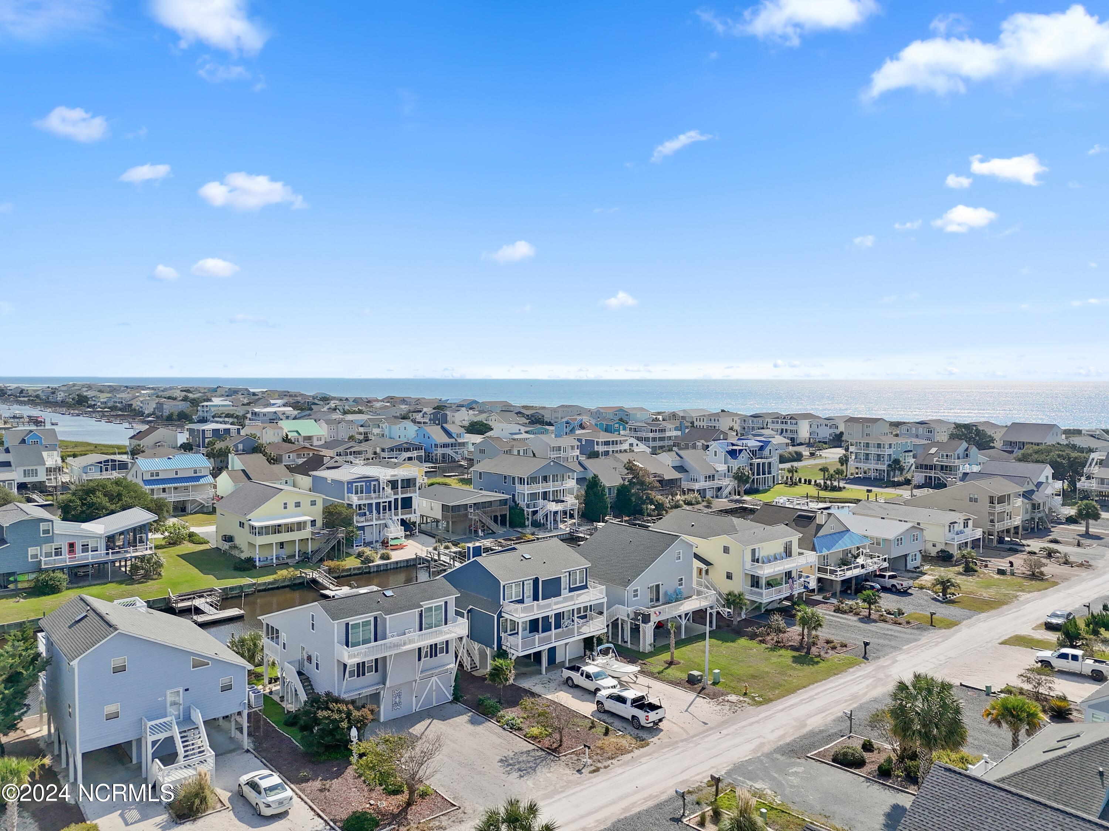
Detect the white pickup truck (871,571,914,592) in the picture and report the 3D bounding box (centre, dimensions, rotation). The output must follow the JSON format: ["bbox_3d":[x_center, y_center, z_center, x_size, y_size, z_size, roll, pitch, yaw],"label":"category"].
[{"bbox_3d":[41.273,20.439,95.320,2.100,1.940,5.900,-2,3,-31],"label":"white pickup truck"}]

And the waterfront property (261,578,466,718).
[{"bbox_3d":[-15.828,18.104,62.650,10.700,9.450,15.200,-2,4,-41],"label":"waterfront property"}]

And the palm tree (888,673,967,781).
[{"bbox_3d":[24.143,20.404,49.853,4.700,7.410,4.600,0,3,0],"label":"palm tree"}]

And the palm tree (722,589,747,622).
[{"bbox_3d":[19.131,20.287,81.125,2.800,3.500,2.800,0,3,0],"label":"palm tree"}]

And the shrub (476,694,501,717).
[{"bbox_3d":[-5.179,22.809,60.466,1.900,1.350,1.700,0,3,0],"label":"shrub"}]

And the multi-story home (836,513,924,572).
[{"bbox_3d":[43.929,17.791,109.355,9.500,6.350,13.400,-2,4,-39],"label":"multi-story home"}]

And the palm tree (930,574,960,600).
[{"bbox_3d":[46.397,20.302,91.328,3.500,2.650,3.500,-2,4,-40],"label":"palm tree"}]

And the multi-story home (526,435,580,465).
[{"bbox_3d":[-0.487,10.328,207.885,10.400,10.500,11.300,-2,4,-39],"label":"multi-story home"}]

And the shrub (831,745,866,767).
[{"bbox_3d":[20.242,23.354,52.771,2.300,1.200,2.100,0,3,0],"label":"shrub"}]

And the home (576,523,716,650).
[{"bbox_3d":[8.113,17.248,81.013,10.700,9.500,14.100,-2,4,-41],"label":"home"}]

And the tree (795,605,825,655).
[{"bbox_3d":[24.488,20.616,73.697,2.850,4.600,2.800,0,3,0],"label":"tree"}]

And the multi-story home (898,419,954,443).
[{"bbox_3d":[131.648,7.283,272.779,12.160,12.000,12.740,-2,4,-38],"label":"multi-story home"}]

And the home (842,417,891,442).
[{"bbox_3d":[117.604,6.653,289.410,10.520,11.500,11.780,-2,4,-38],"label":"home"}]

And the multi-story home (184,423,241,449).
[{"bbox_3d":[-110.934,7.958,250.652,12.800,10.200,13.600,-2,4,-43],"label":"multi-story home"}]

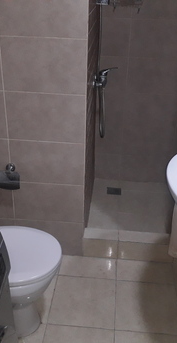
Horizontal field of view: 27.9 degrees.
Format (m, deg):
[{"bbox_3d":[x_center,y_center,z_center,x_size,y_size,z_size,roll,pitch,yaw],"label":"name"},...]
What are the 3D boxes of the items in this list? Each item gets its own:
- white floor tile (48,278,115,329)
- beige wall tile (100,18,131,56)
[{"bbox_3d":[-0.021,0.685,1.887,0.329,0.010,0.328,4,29,4],"label":"white floor tile"},{"bbox_3d":[0.177,-0.917,2.440,0.208,0.253,0.010,4,29,4],"label":"beige wall tile"}]

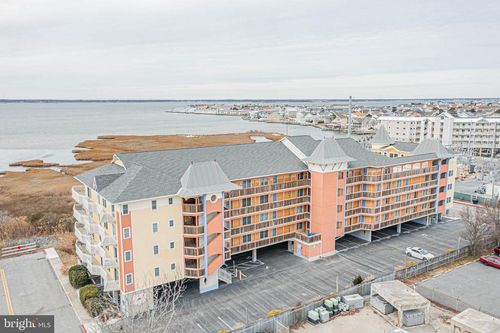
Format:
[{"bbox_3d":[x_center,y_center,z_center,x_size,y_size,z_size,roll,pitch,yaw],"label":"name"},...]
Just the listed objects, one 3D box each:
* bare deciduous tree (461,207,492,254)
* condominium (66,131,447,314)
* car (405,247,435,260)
[{"bbox_3d":[38.600,11.050,66.500,5.100,8.500,5.000,0,10,0],"label":"bare deciduous tree"},{"bbox_3d":[8.200,4.000,73.500,74.000,20.000,20.500,-6,12,-32],"label":"condominium"},{"bbox_3d":[28.800,14.720,66.150,4.620,1.430,1.830,8,13,38],"label":"car"}]

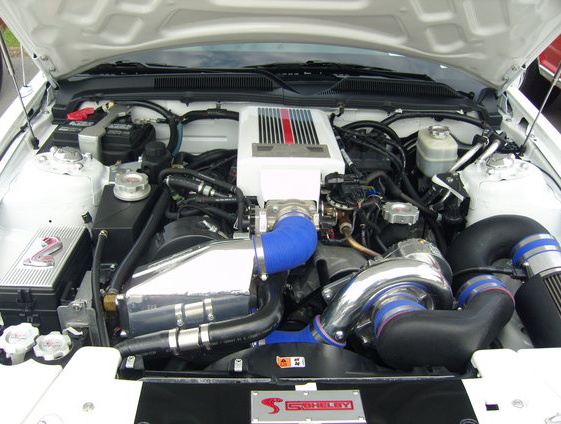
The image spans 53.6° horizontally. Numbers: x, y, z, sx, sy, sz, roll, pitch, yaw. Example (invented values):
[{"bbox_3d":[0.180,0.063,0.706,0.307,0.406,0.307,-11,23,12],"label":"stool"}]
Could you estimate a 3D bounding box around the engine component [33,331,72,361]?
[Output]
[{"bbox_3d":[-0.425,0.250,1.035,0.069,0.025,0.069,0,39,0],"label":"engine component"}]

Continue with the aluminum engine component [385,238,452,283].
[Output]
[{"bbox_3d":[0.296,0.108,1.190,0.130,0.110,0.090,0,29,0],"label":"aluminum engine component"}]

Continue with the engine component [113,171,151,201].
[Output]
[{"bbox_3d":[-0.351,-0.064,1.311,0.089,0.037,0.089,1,29,-3],"label":"engine component"}]

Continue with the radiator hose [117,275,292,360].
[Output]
[{"bbox_3d":[-0.156,0.218,1.144,0.335,0.105,0.180,0,29,0],"label":"radiator hose"}]

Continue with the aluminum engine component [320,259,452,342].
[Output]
[{"bbox_3d":[0.204,0.182,1.120,0.260,0.190,0.140,1,29,-3],"label":"aluminum engine component"}]

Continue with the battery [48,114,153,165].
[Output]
[{"bbox_3d":[-0.525,-0.195,1.690,0.242,0.180,0.178,1,29,-3],"label":"battery"}]

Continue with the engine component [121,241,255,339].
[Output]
[{"bbox_3d":[-0.200,0.164,1.240,0.285,0.155,0.190,0,29,0],"label":"engine component"}]

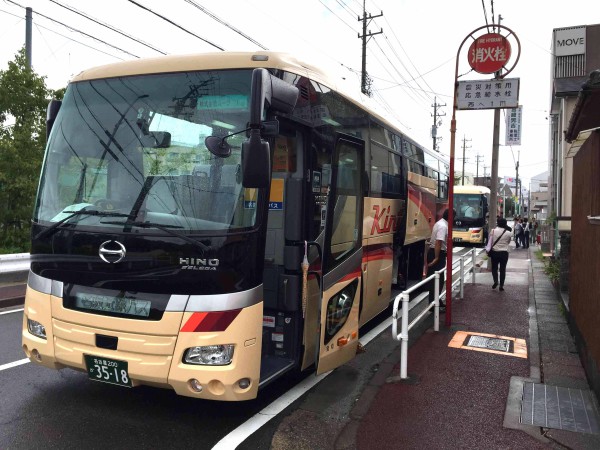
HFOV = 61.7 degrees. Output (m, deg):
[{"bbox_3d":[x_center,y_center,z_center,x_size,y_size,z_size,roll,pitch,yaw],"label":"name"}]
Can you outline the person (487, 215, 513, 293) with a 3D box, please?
[{"bbox_3d":[4.346,0.632,10.950,0.530,1.580,0.380,2,1,24],"label":"person"}]

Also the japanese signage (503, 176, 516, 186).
[{"bbox_3d":[24.321,-5.019,58.000,1.900,1.100,0.200,1,1,-18],"label":"japanese signage"}]

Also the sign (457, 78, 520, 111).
[{"bbox_3d":[2.589,-1.796,6.920,0.800,0.400,0.030,2,1,23],"label":"sign"}]

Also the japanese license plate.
[{"bbox_3d":[-1.505,1.145,3.945,0.440,0.220,0.020,2,14,23],"label":"japanese license plate"}]

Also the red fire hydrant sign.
[{"bbox_3d":[2.618,-2.356,6.930,0.570,0.570,0.025,2,1,23],"label":"red fire hydrant sign"}]

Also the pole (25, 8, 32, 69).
[{"bbox_3d":[-9.200,-3.190,17.000,0.200,8.400,0.200,1,1,0],"label":"pole"}]

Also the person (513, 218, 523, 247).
[{"bbox_3d":[12.137,0.473,28.000,0.480,1.670,0.380,2,1,24],"label":"person"}]

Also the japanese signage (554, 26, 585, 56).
[{"bbox_3d":[8.077,-5.475,15.000,0.770,0.820,0.080,2,1,24],"label":"japanese signage"}]

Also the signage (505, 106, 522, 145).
[{"bbox_3d":[6.605,-3.062,15.500,0.450,1.200,0.070,2,1,24],"label":"signage"}]

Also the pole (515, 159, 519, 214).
[{"bbox_3d":[23.680,-3.000,55.000,0.260,8.200,0.260,2,1,24],"label":"pole"}]

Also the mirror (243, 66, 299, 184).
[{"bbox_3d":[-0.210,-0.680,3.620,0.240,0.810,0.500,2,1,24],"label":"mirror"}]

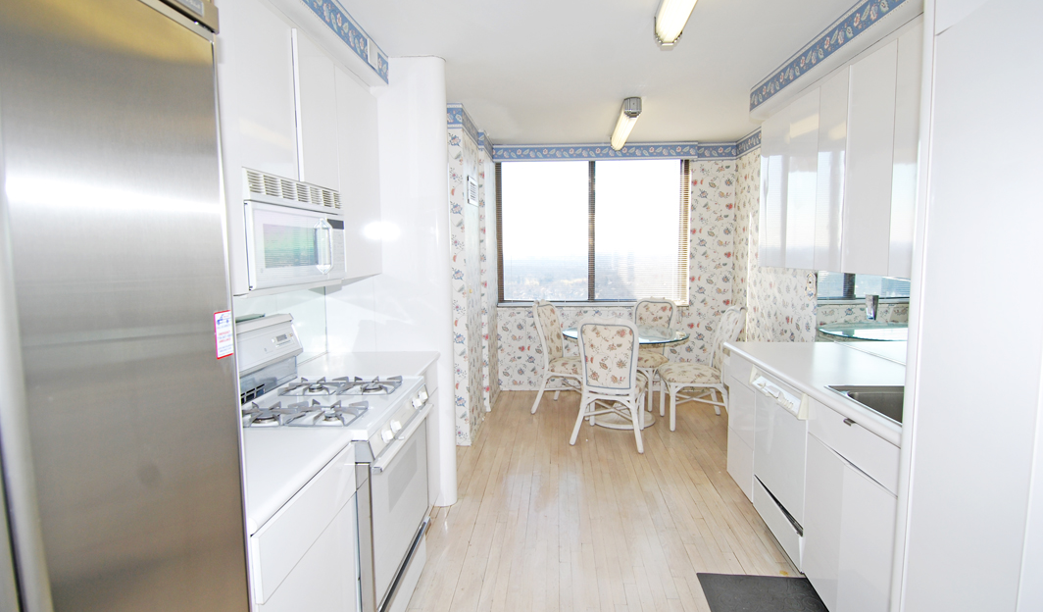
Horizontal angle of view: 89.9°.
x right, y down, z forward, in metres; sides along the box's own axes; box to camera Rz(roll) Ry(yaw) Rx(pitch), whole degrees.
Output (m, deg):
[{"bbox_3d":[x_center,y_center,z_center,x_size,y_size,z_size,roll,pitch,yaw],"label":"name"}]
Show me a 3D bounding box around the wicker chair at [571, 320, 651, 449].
[{"bbox_3d":[0.728,0.562,4.190,0.530,1.000,0.610,1,6,19],"label":"wicker chair"}]

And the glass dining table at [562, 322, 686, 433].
[{"bbox_3d":[0.923,0.628,4.672,1.095,0.760,1.095,-1,6,4],"label":"glass dining table"}]

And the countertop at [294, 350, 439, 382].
[{"bbox_3d":[-0.858,0.337,2.882,0.720,0.045,0.630,-1,6,4],"label":"countertop"}]

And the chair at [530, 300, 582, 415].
[{"bbox_3d":[0.449,0.490,4.921,0.610,1.000,0.530,2,7,29],"label":"chair"}]

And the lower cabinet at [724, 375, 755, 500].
[{"bbox_3d":[1.566,0.740,3.002,0.610,0.655,0.410,-1,6,4],"label":"lower cabinet"}]

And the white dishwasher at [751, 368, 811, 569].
[{"bbox_3d":[1.517,0.741,2.504,0.600,0.780,0.585,-1,6,4],"label":"white dishwasher"}]

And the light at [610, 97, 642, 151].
[{"bbox_3d":[0.878,-1.510,4.445,0.130,0.130,1.300,-1,6,4],"label":"light"}]

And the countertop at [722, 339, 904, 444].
[{"bbox_3d":[1.541,0.344,2.376,0.665,0.045,1.750,-1,6,4],"label":"countertop"}]

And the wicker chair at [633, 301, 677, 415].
[{"bbox_3d":[1.197,0.450,5.158,0.530,1.000,0.610,3,7,36],"label":"wicker chair"}]

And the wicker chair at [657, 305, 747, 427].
[{"bbox_3d":[1.521,0.516,4.478,0.610,1.000,0.530,0,6,6],"label":"wicker chair"}]

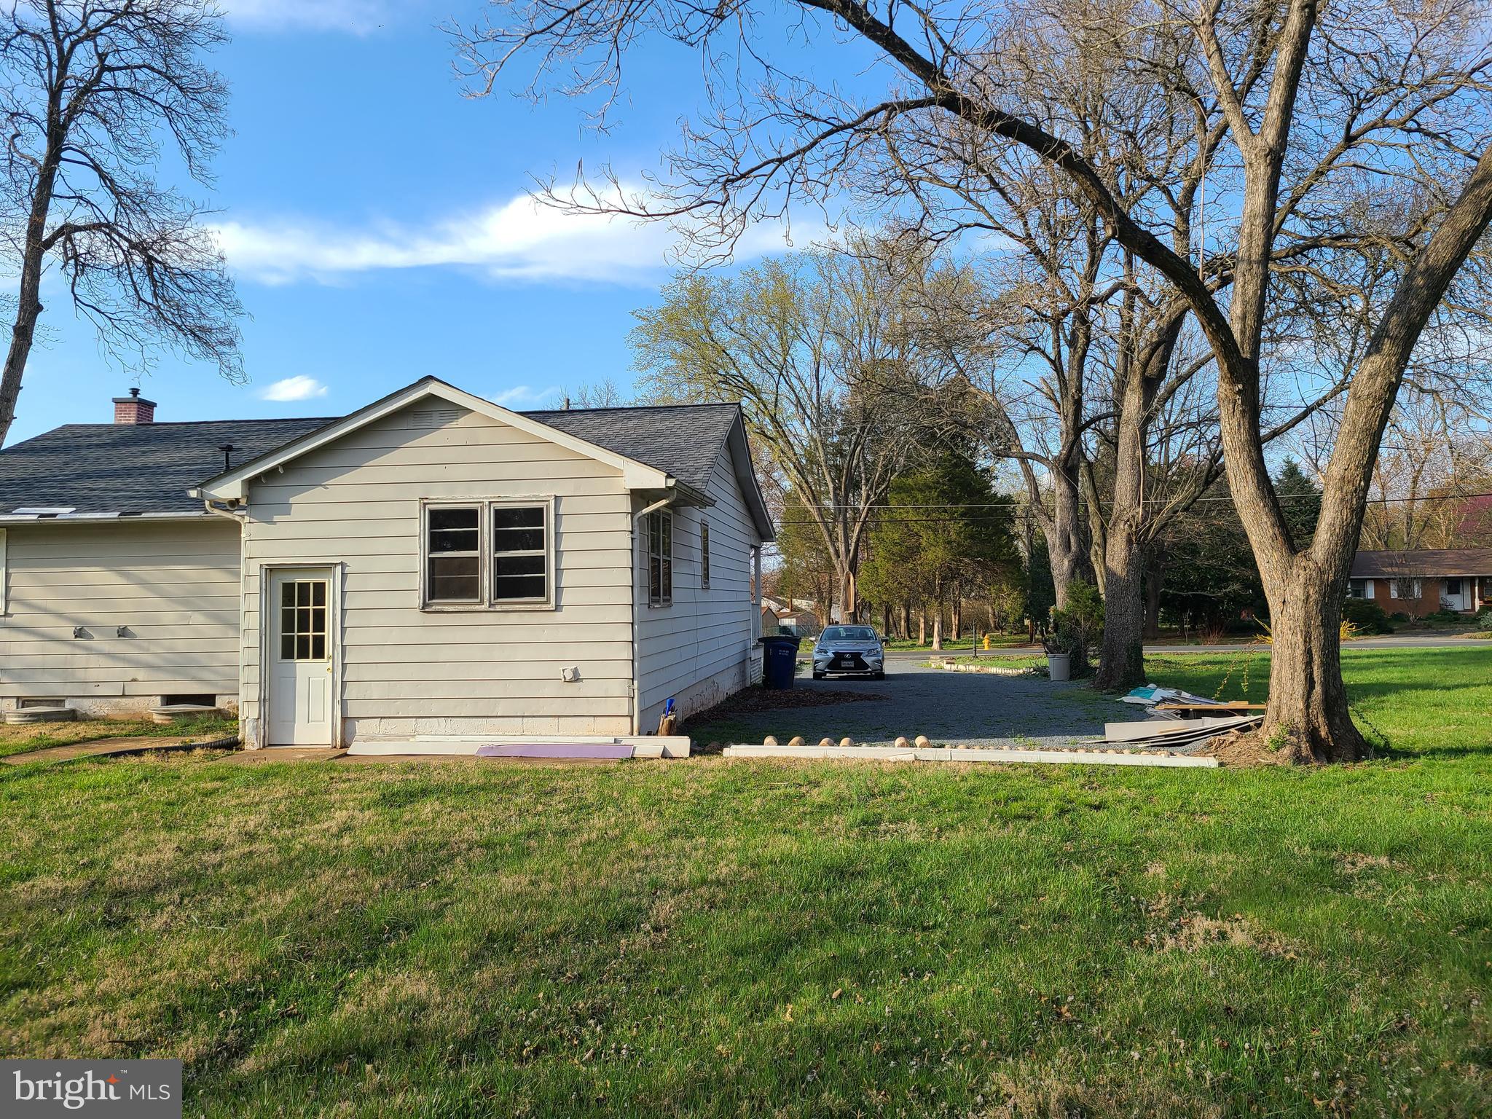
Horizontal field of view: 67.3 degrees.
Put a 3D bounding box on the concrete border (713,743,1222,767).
[{"bbox_3d":[2.255,2.050,11.650,5.050,0.120,0.140,0,-2,8],"label":"concrete border"}]

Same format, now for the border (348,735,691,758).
[{"bbox_3d":[-2.489,2.038,12.200,3.810,0.210,0.280,-1,-2,6],"label":"border"}]

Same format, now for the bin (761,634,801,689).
[{"bbox_3d":[0.736,2.199,24.000,0.860,1.100,0.720,-1,-2,6],"label":"bin"}]

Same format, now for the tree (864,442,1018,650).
[{"bbox_3d":[9.698,-0.612,56.000,7.800,10.200,7.000,-1,-2,6],"label":"tree"}]

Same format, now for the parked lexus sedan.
[{"bbox_3d":[2.805,2.443,30.300,1.850,1.450,4.900,-1,-2,6],"label":"parked lexus sedan"}]

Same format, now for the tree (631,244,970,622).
[{"bbox_3d":[2.563,-5.292,53.000,15.800,19.200,14.500,-1,-2,6],"label":"tree"}]

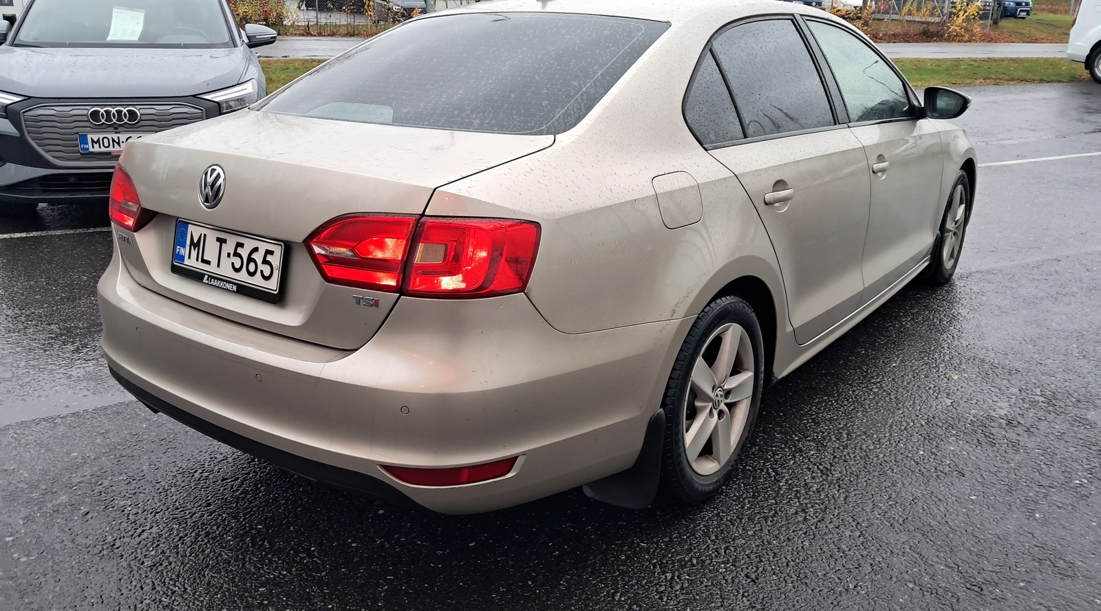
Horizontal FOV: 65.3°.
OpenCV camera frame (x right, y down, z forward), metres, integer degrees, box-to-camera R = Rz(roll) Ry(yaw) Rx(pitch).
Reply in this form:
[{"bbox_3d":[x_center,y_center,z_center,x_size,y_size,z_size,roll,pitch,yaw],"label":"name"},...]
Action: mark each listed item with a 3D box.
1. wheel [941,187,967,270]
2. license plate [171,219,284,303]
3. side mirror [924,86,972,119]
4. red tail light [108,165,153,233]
[{"bbox_3d":[2.042,-0.420,4.521,0.180,0.440,0.440,12,22,36],"label":"wheel"},{"bbox_3d":[-0.793,-0.117,2.090,0.450,0.133,0.020,13,6,36],"label":"license plate"},{"bbox_3d":[1.711,-0.874,3.701,0.197,0.138,0.120,13,23,36],"label":"side mirror"},{"bbox_3d":[-1.200,-0.323,2.470,0.145,0.175,0.530,-14,22,-35],"label":"red tail light"}]

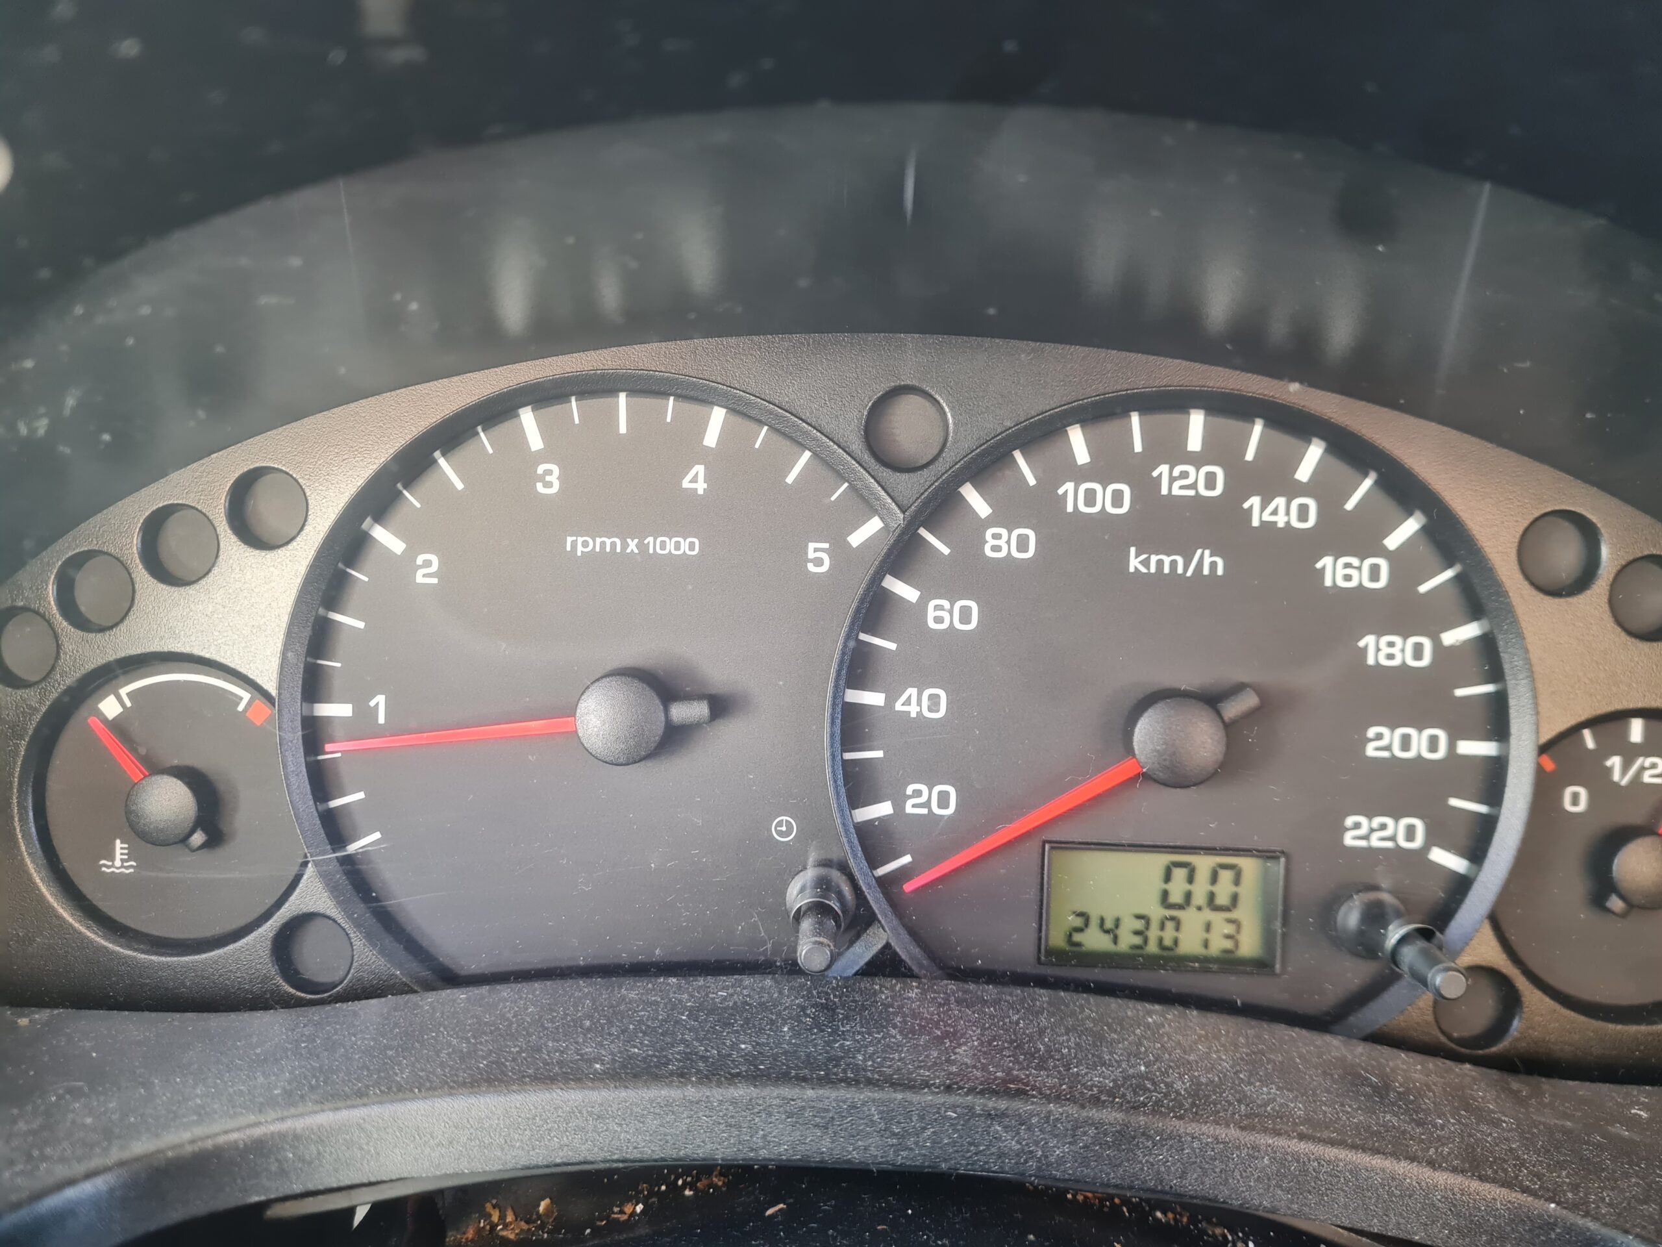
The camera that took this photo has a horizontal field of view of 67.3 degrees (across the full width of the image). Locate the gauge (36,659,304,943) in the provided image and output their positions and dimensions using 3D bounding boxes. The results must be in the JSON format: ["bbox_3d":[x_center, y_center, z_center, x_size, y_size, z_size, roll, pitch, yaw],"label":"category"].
[{"bbox_3d":[-0.114,0.031,0.215,0.046,0.048,0.012,3,4,1],"label":"gauge"}]

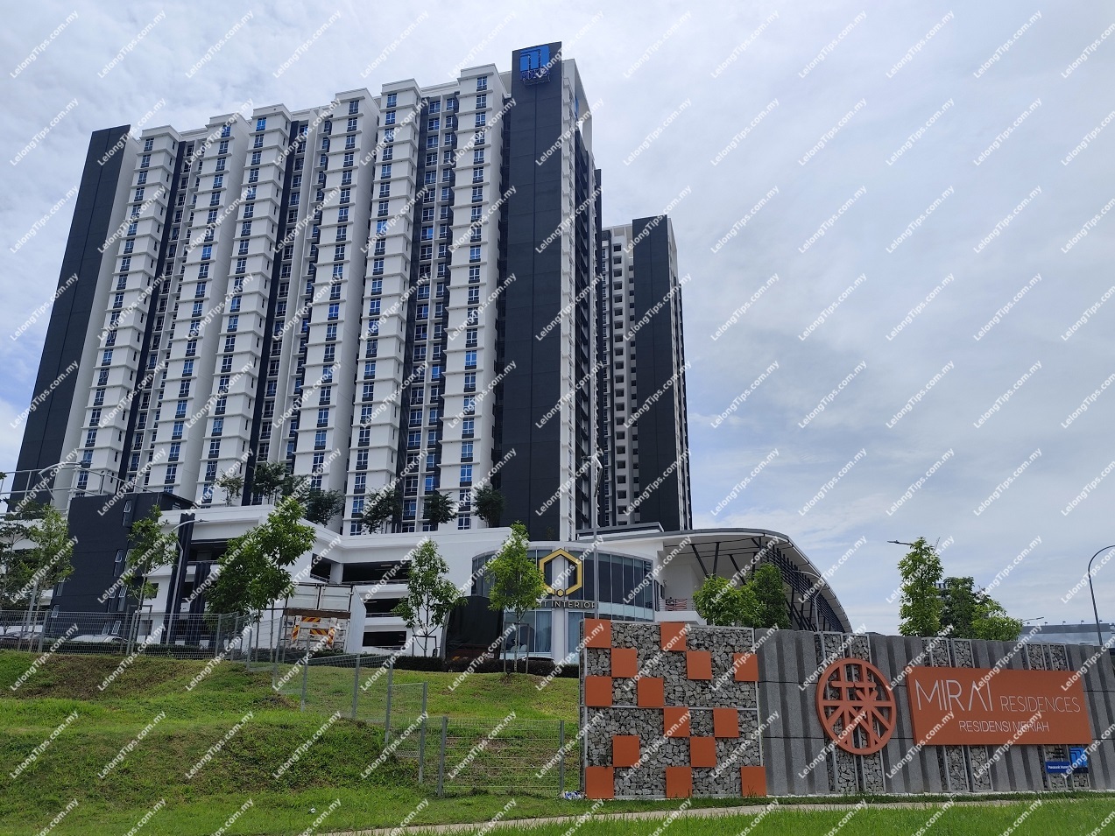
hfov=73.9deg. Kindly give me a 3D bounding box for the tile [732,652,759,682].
[{"bbox_3d":[3.560,4.698,13.952,0.490,0.490,0.050,5,-18,-15],"label":"tile"}]

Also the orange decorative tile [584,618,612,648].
[{"bbox_3d":[0.743,3.880,13.339,0.490,0.490,0.050,5,-18,-15],"label":"orange decorative tile"}]

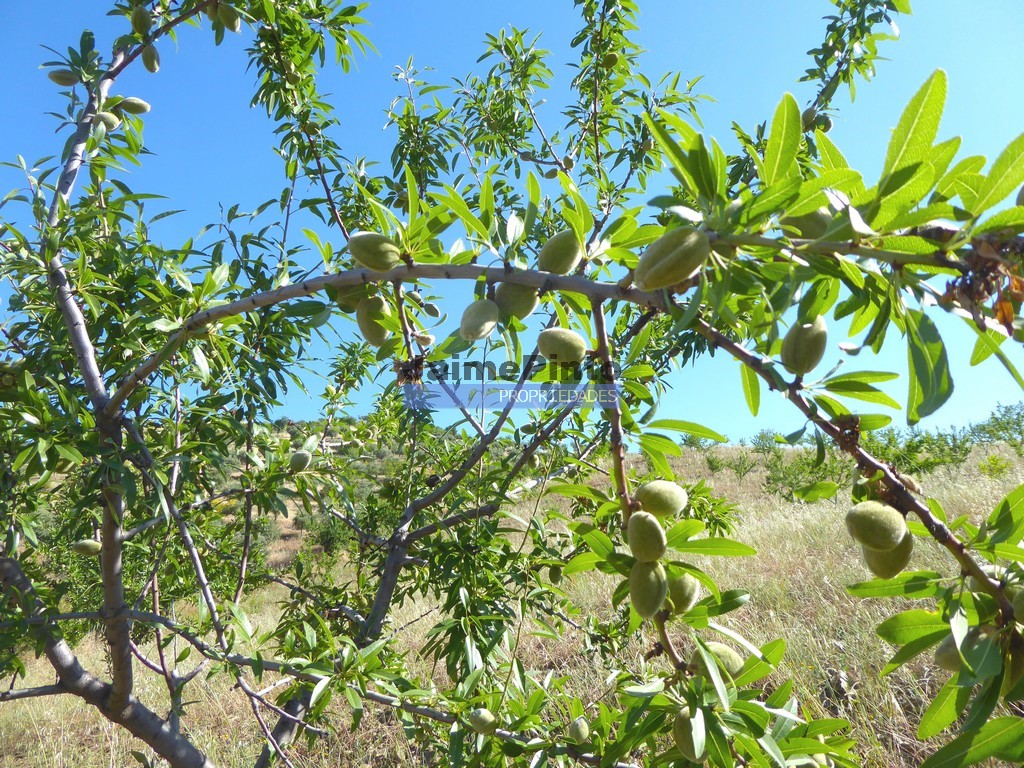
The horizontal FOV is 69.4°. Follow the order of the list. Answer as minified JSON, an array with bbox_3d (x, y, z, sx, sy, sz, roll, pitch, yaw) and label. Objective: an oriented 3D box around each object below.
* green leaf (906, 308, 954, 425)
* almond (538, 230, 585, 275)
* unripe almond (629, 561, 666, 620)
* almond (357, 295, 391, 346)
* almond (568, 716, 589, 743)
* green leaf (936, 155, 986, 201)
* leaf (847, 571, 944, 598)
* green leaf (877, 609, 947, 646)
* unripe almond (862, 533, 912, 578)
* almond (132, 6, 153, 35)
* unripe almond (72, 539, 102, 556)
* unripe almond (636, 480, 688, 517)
[{"bbox_3d":[0.243,-0.010,0.430,0.025,0.067,0.011,-5,0,17],"label":"green leaf"},{"bbox_3d":[0.037,-0.100,0.560,0.028,0.039,0.025,38,0,0],"label":"almond"},{"bbox_3d":[0.101,0.153,0.550,0.028,0.042,0.027,-2,-16,10],"label":"unripe almond"},{"bbox_3d":[-0.106,-0.049,0.575,0.025,0.040,0.025,-12,-3,0],"label":"almond"},{"bbox_3d":[0.094,0.491,1.050,0.027,0.038,0.026,3,-6,0],"label":"almond"},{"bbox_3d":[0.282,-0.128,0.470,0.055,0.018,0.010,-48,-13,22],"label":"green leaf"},{"bbox_3d":[0.250,0.131,0.480,0.064,0.006,0.018,-2,35,-3],"label":"leaf"},{"bbox_3d":[0.257,0.156,0.475,0.056,0.021,0.007,-7,-22,-18],"label":"green leaf"},{"bbox_3d":[0.244,0.107,0.480,0.031,0.038,0.027,12,0,21],"label":"unripe almond"},{"bbox_3d":[-0.475,-0.466,0.950,0.024,0.038,0.022,-16,-3,-9],"label":"almond"},{"bbox_3d":[-0.586,0.226,1.020,0.041,0.024,0.024,9,-15,-28],"label":"unripe almond"},{"bbox_3d":[0.108,0.082,0.530,0.037,0.026,0.023,2,-8,12],"label":"unripe almond"}]

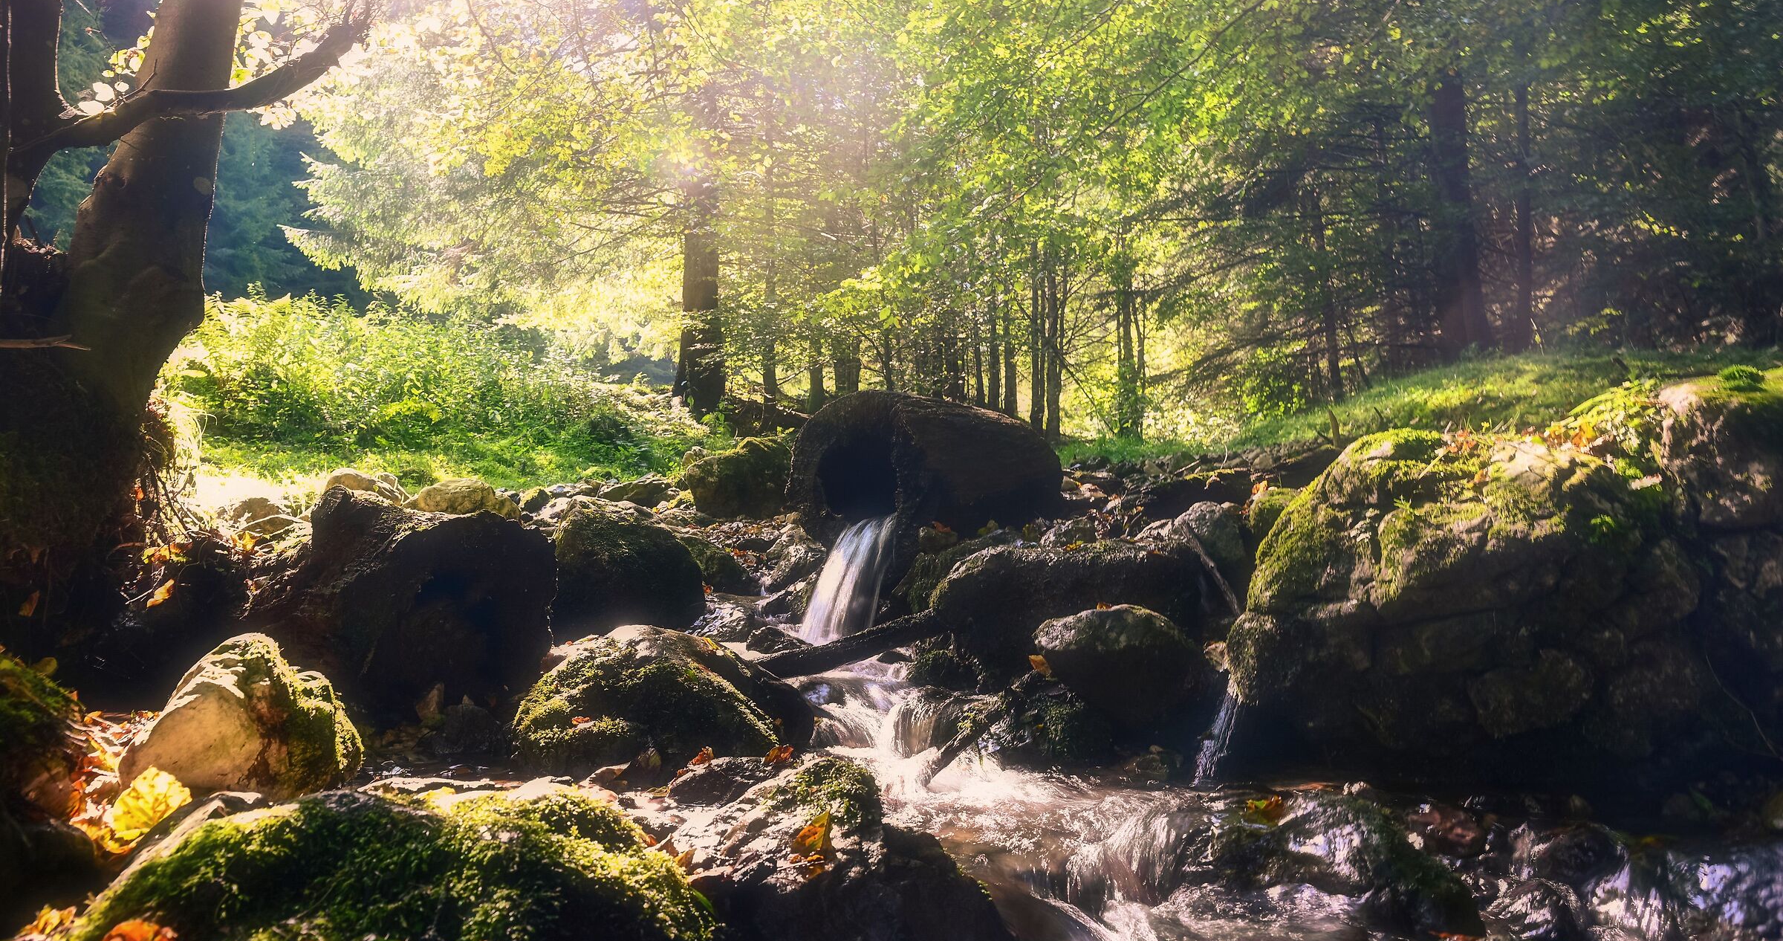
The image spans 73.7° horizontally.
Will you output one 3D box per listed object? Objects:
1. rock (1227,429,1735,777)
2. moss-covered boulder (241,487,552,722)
[{"bbox_3d":[1.570,0.340,3.300,1.220,0.860,0.920,0,-1,19],"label":"rock"},{"bbox_3d":[-1.390,0.355,3.400,0.870,0.610,0.650,0,-2,0],"label":"moss-covered boulder"}]

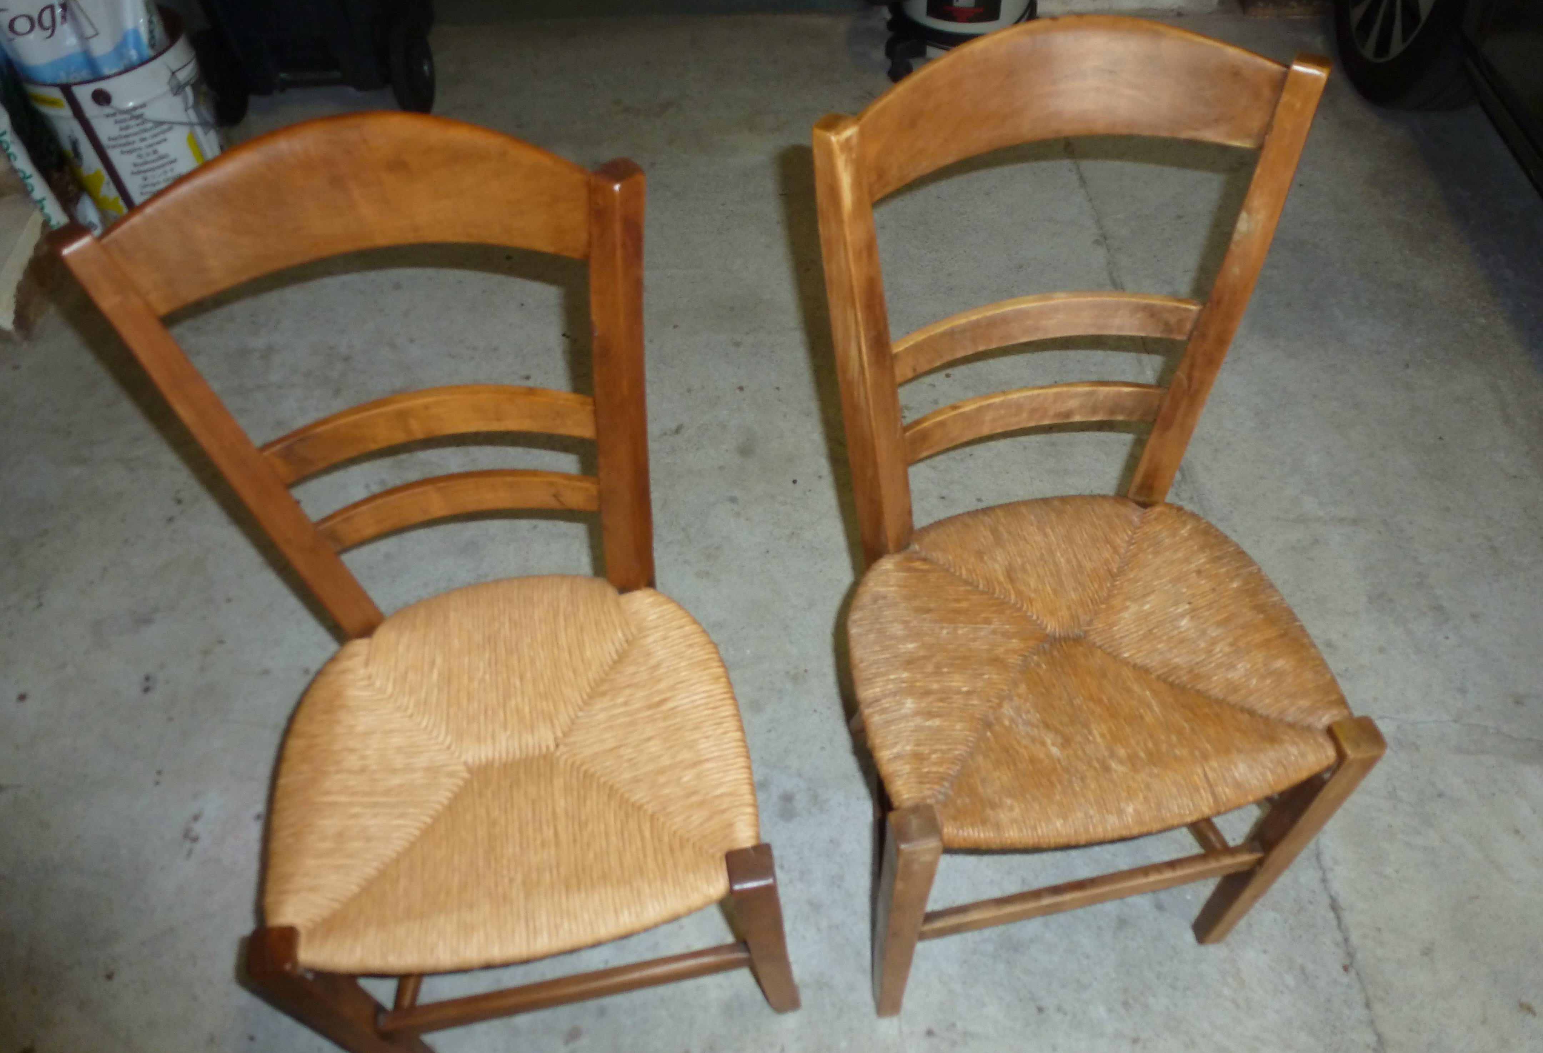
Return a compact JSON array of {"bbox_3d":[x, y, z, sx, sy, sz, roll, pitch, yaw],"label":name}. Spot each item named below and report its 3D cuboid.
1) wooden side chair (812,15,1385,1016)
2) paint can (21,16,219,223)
[{"bbox_3d":[0.256,0.077,0.953,0.410,0.897,0.404,-10,52,-5],"label":"wooden side chair"},{"bbox_3d":[-1.227,-0.783,2.090,0.310,0.333,0.310,-29,55,-18],"label":"paint can"}]

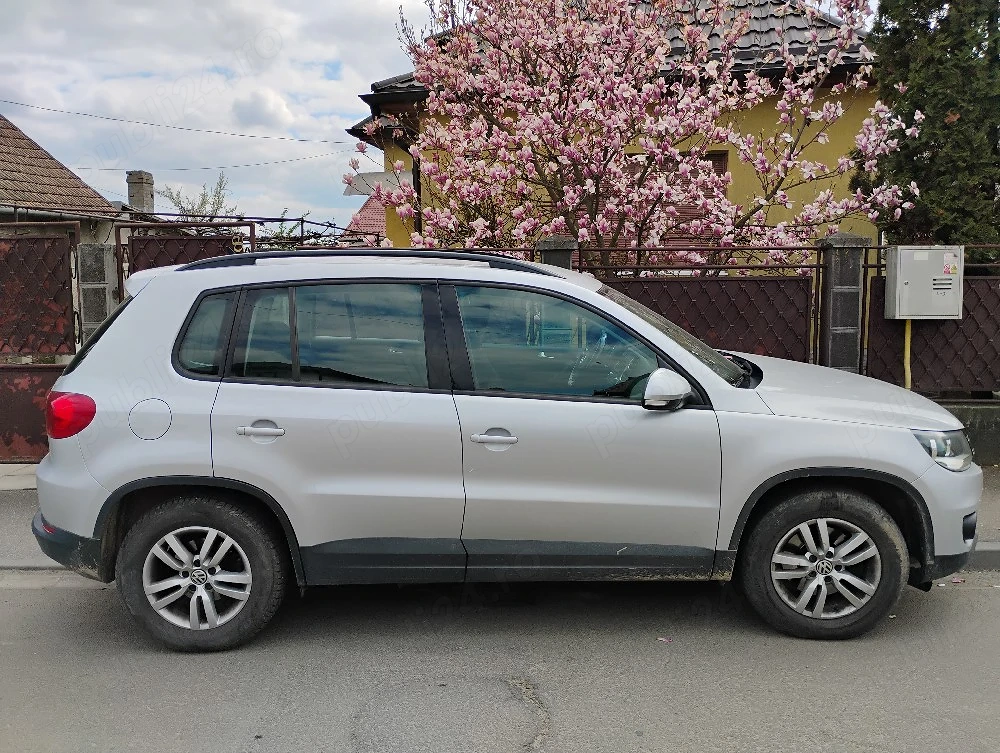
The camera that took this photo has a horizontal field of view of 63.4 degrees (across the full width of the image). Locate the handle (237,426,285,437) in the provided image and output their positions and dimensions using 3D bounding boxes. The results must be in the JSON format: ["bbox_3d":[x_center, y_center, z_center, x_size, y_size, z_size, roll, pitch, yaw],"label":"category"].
[{"bbox_3d":[-0.957,0.219,3.262,0.190,0.035,0.045,2,6,-1],"label":"handle"}]

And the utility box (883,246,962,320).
[{"bbox_3d":[3.279,-0.721,6.265,0.500,0.550,0.200,0,6,1],"label":"utility box"}]

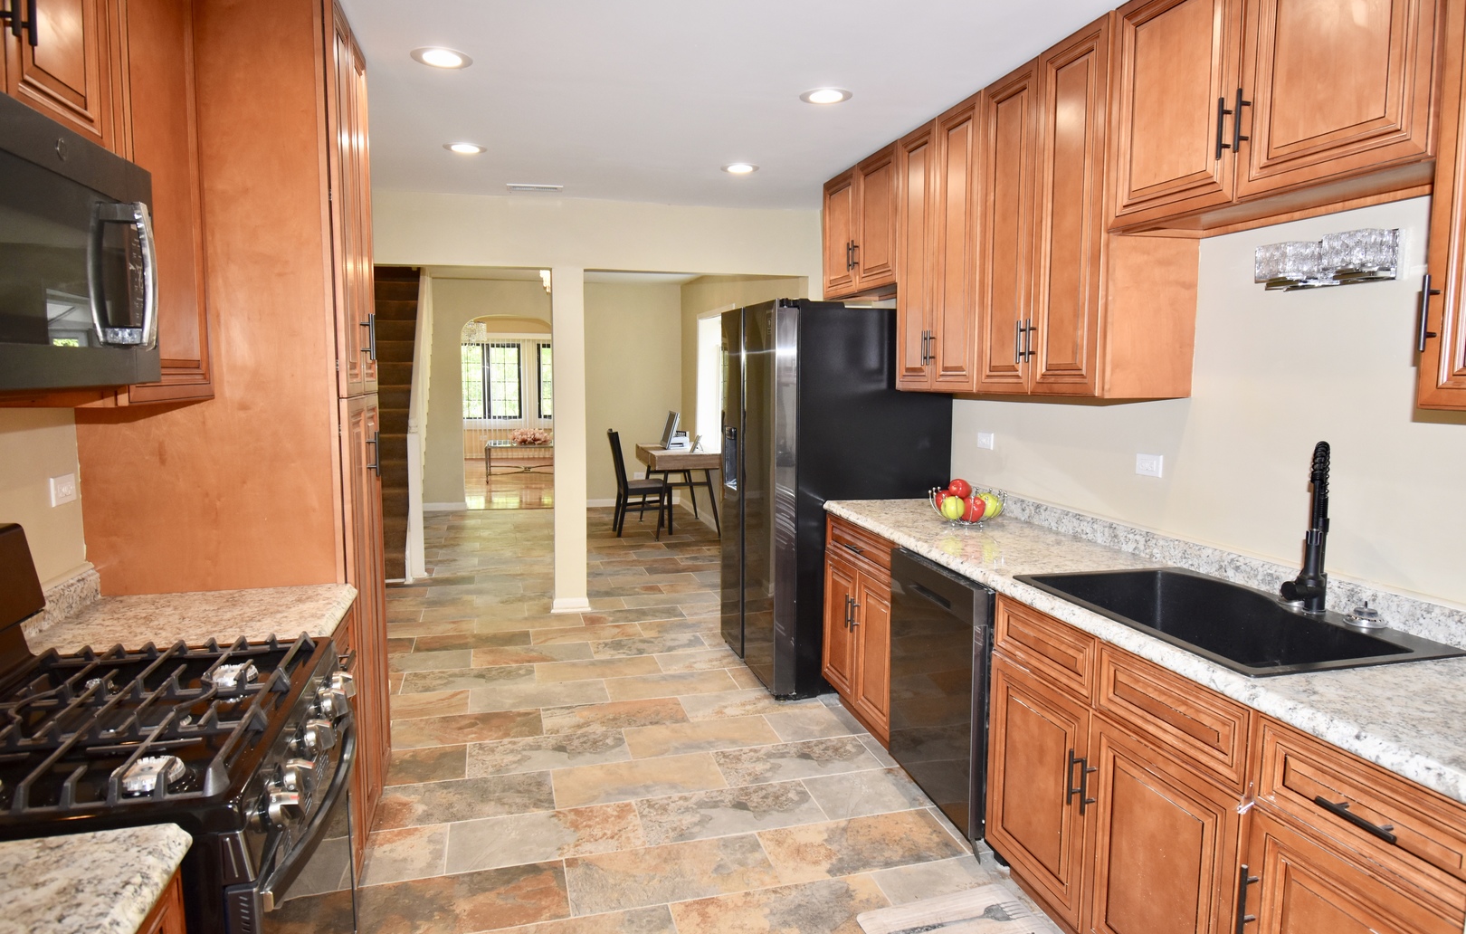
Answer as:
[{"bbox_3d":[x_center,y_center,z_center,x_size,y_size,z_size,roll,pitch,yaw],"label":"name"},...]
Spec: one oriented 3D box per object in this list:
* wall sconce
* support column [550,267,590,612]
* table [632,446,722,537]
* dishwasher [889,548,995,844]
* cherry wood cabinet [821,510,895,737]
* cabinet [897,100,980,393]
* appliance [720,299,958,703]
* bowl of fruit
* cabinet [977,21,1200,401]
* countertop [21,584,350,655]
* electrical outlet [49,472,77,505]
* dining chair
[{"bbox_3d":[1.436,-0.503,2.082,0.090,0.118,0.325,-2,6,-15],"label":"wall sconce"},{"bbox_3d":[-1.036,-0.149,5.382,0.235,2.118,0.220,-2,6,-15],"label":"support column"},{"bbox_3d":[-0.534,0.223,8.260,0.630,0.770,1.080,-2,6,-15],"label":"table"},{"bbox_3d":[0.943,0.729,2.990,0.593,0.818,0.594,-2,6,-15],"label":"dishwasher"},{"bbox_3d":[0.795,0.668,3.613,0.604,0.868,0.695,-2,6,-15],"label":"cherry wood cabinet"},{"bbox_3d":[0.956,-0.839,3.428,0.325,1.065,0.661,-2,6,-15],"label":"cabinet"},{"bbox_3d":[0.467,0.125,4.312,0.850,1.800,0.850,-2,6,-17],"label":"appliance"},{"bbox_3d":[0.894,0.132,3.262,0.280,0.180,0.280,0,6,0],"label":"bowl of fruit"},{"bbox_3d":[1.124,-0.771,2.787,0.325,1.065,0.673,-2,6,-15],"label":"cabinet"},{"bbox_3d":[-1.261,0.374,2.032,0.640,0.042,0.510,-2,6,-15],"label":"countertop"},{"bbox_3d":[-1.622,0.055,2.076,0.010,0.070,0.118,-2,6,-15],"label":"electrical outlet"},{"bbox_3d":[-0.891,0.137,8.074,0.580,0.980,0.440,-2,6,-15],"label":"dining chair"}]

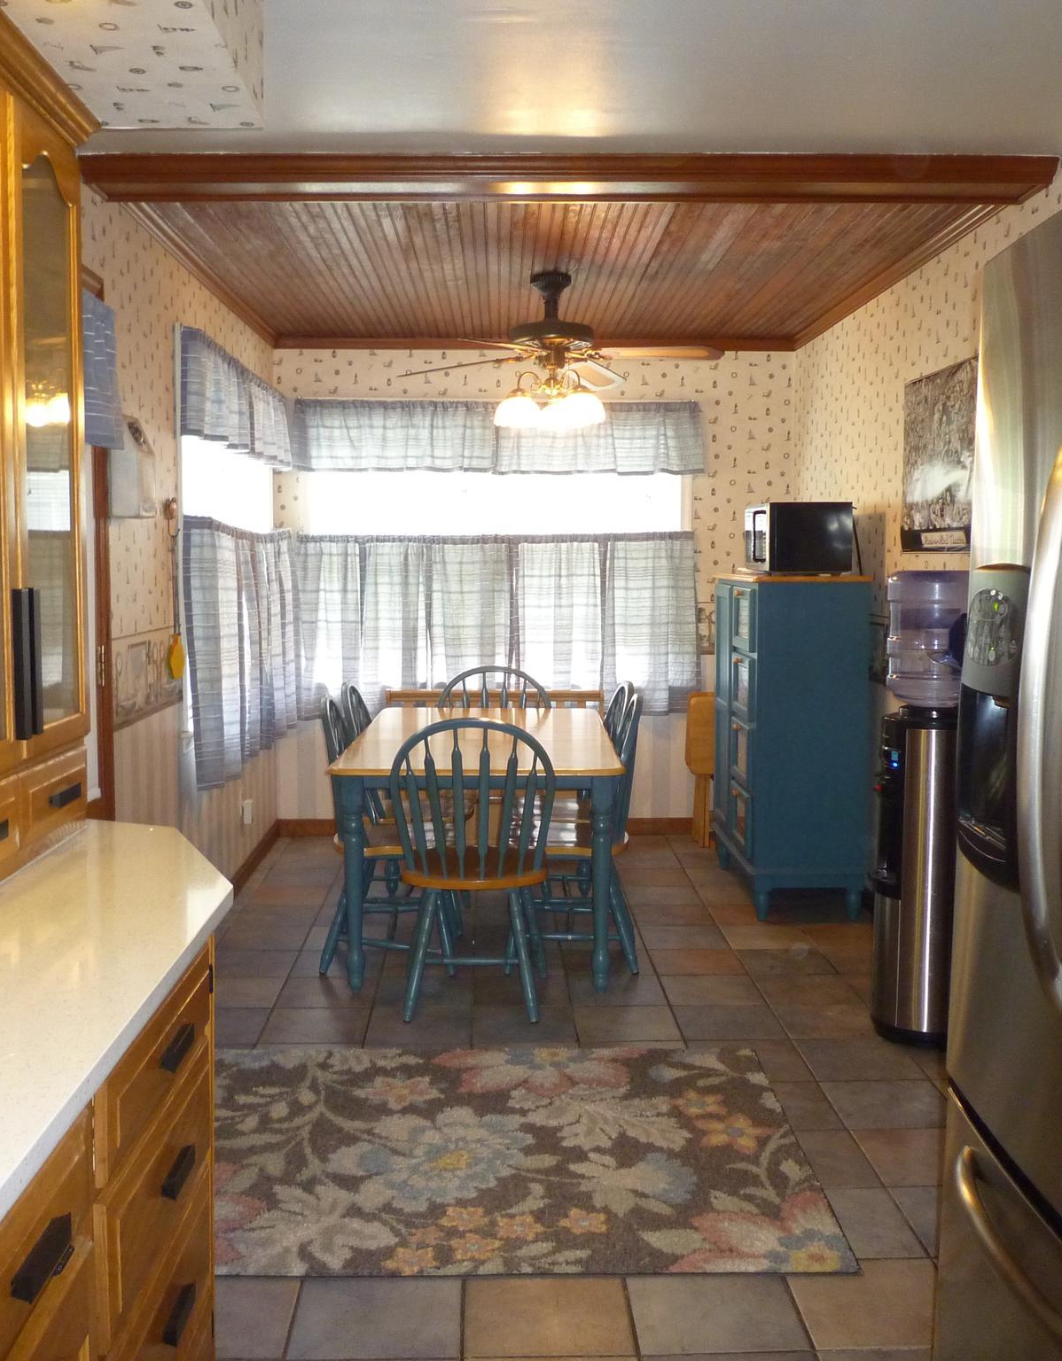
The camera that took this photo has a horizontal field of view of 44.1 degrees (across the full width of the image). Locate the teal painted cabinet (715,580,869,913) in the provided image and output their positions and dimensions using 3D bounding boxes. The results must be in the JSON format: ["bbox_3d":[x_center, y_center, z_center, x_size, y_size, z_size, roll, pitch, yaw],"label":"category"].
[{"bbox_3d":[1.063,0.225,5.470,0.460,1.340,0.890,0,6,-2],"label":"teal painted cabinet"}]

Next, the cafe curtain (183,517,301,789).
[{"bbox_3d":[-1.162,-0.168,5.391,0.121,0.941,1.946,0,5,-2],"label":"cafe curtain"}]

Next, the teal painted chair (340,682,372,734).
[{"bbox_3d":[-0.483,0.470,5.095,0.503,0.927,0.473,0,5,-2],"label":"teal painted chair"}]

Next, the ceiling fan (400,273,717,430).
[{"bbox_3d":[0.075,-1.223,4.865,1.300,0.550,1.300,0,6,-2],"label":"ceiling fan"}]

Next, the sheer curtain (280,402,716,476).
[{"bbox_3d":[-0.150,-1.184,6.368,2.010,0.363,0.110,0,6,-2],"label":"sheer curtain"}]

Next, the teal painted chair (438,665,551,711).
[{"bbox_3d":[-0.153,0.416,5.621,0.500,0.930,0.530,0,6,-2],"label":"teal painted chair"}]

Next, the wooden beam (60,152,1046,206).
[{"bbox_3d":[0.128,-1.362,3.558,2.567,0.082,0.271,0,5,-2],"label":"wooden beam"}]

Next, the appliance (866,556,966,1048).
[{"bbox_3d":[1.196,0.364,3.893,0.357,1.373,0.320,0,5,-2],"label":"appliance"}]

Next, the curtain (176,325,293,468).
[{"bbox_3d":[-1.180,-1.108,5.408,0.100,0.375,1.830,0,6,-2],"label":"curtain"}]

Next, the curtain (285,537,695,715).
[{"bbox_3d":[-0.160,-0.279,6.457,1.990,0.912,0.110,0,6,-2],"label":"curtain"}]

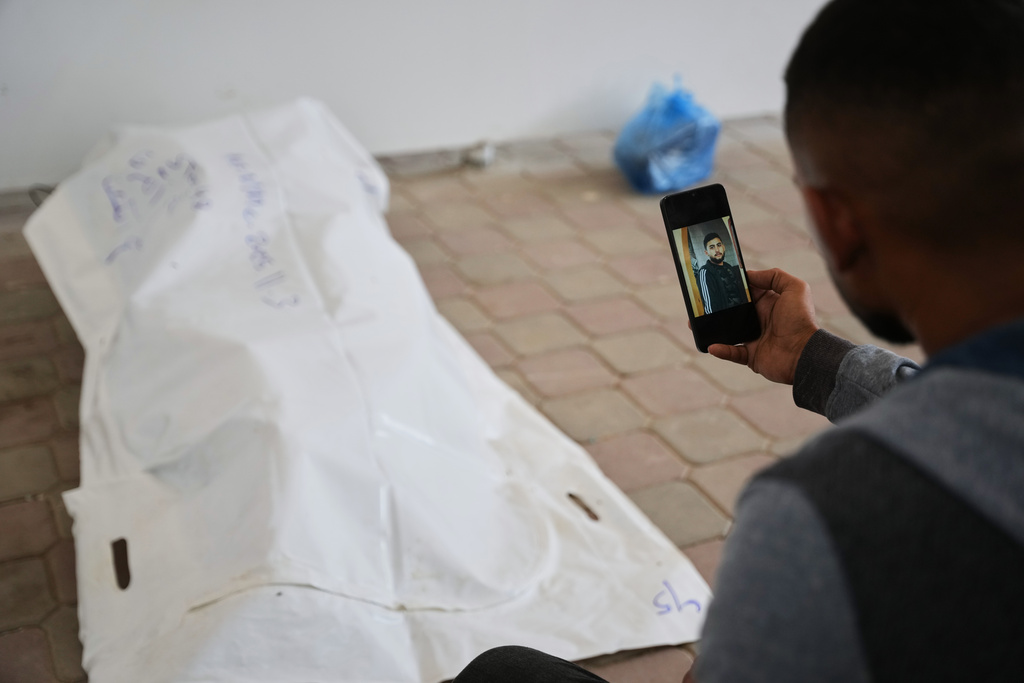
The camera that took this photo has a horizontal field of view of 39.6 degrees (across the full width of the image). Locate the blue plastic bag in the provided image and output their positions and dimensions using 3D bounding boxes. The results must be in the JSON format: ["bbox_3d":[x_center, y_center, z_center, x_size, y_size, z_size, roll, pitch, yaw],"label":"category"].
[{"bbox_3d":[0.406,-0.543,3.710,0.270,0.270,0.245,-8,26,-14],"label":"blue plastic bag"}]

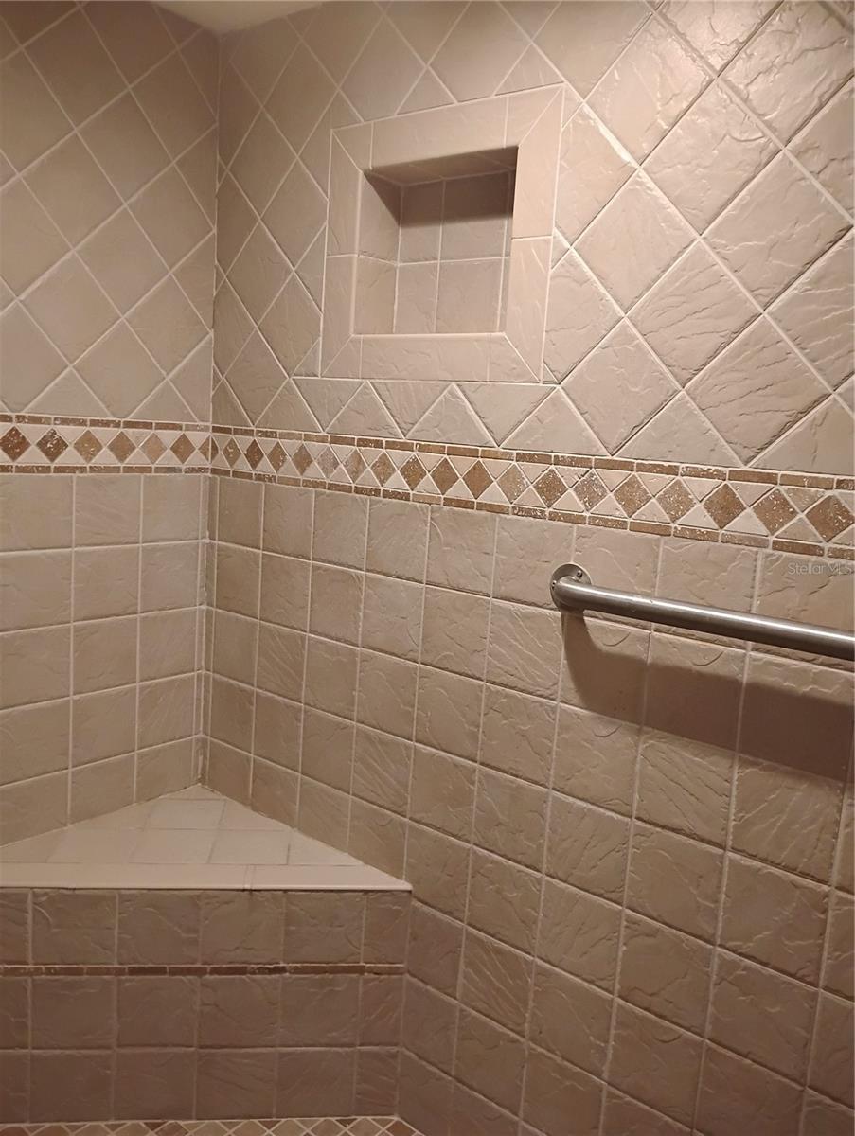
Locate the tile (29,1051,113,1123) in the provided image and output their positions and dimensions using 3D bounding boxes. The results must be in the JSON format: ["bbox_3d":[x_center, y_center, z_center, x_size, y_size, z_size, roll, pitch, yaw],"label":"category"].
[{"bbox_3d":[-0.696,1.015,1.804,0.152,0.149,0.010,3,8,-7],"label":"tile"}]

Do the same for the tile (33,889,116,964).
[{"bbox_3d":[-0.674,0.685,1.756,0.152,0.147,0.010,3,8,-7],"label":"tile"}]

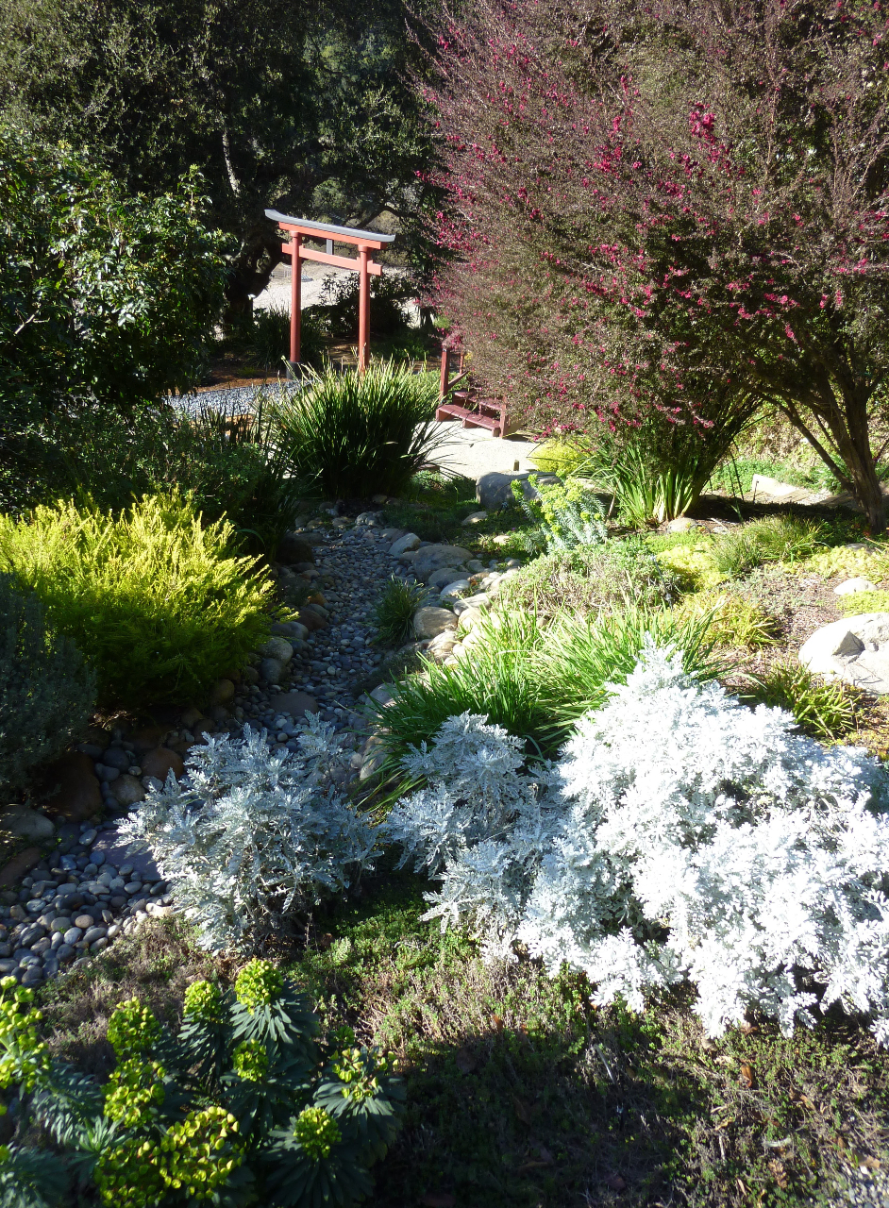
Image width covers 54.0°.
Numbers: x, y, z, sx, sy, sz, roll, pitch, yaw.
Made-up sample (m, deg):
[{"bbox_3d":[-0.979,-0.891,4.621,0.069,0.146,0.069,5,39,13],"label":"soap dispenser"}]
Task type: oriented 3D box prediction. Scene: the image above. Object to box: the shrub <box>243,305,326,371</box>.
[{"bbox_3d":[-2.903,-4.848,15.868,1.480,1.096,1.332,-2,29,-10],"label":"shrub"}]

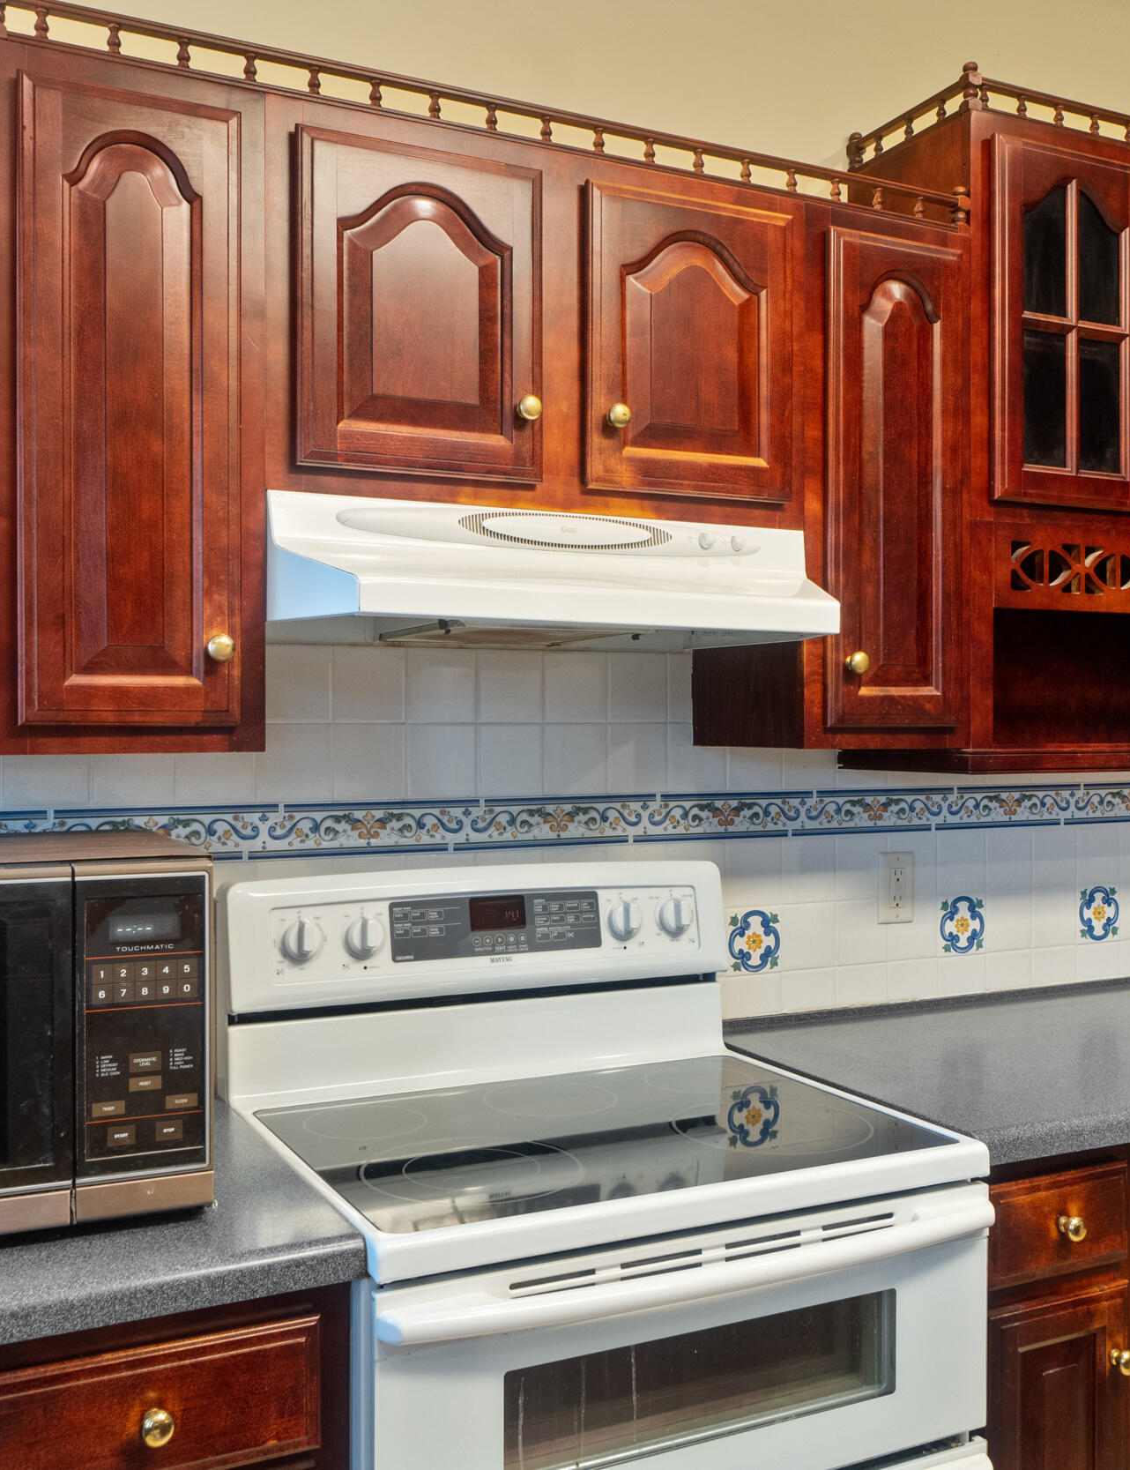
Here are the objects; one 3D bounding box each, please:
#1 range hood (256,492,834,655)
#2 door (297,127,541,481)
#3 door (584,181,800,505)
[{"bbox_3d":[-0.034,-0.207,1.801,0.762,0.159,0.464,0,0,-26],"label":"range hood"},{"bbox_3d":[-0.174,-0.516,1.654,0.313,0.397,0.024,0,0,-25],"label":"door"},{"bbox_3d":[0.170,-0.518,1.812,0.315,0.398,0.024,0,0,-25],"label":"door"}]

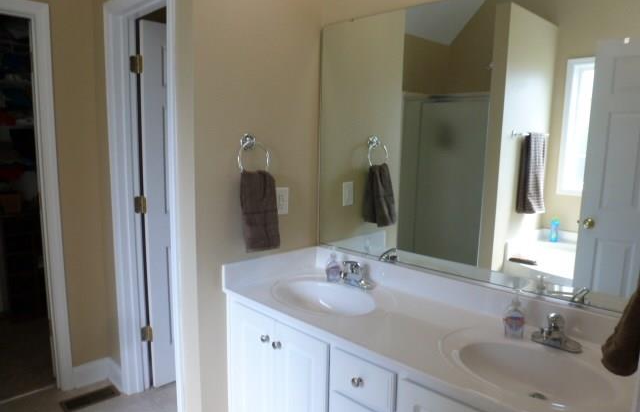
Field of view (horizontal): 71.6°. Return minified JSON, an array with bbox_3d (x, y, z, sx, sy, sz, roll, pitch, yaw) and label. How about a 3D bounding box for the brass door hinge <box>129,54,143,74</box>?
[{"bbox_3d":[-0.944,-0.734,2.285,0.038,0.090,0.048,9,11,44],"label":"brass door hinge"}]

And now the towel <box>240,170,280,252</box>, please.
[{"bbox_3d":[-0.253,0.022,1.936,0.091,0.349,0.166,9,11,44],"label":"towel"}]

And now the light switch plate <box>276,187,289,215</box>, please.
[{"bbox_3d":[-0.167,-0.021,2.091,0.010,0.125,0.076,9,11,44],"label":"light switch plate"}]

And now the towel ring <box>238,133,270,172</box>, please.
[{"bbox_3d":[-0.286,-0.219,1.900,0.061,0.181,0.167,9,11,44],"label":"towel ring"}]

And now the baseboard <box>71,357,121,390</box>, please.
[{"bbox_3d":[-1.256,0.981,2.499,0.192,0.141,0.192,9,11,44],"label":"baseboard"}]

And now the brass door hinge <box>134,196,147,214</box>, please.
[{"bbox_3d":[-0.958,0.001,2.385,0.038,0.089,0.048,9,11,44],"label":"brass door hinge"}]

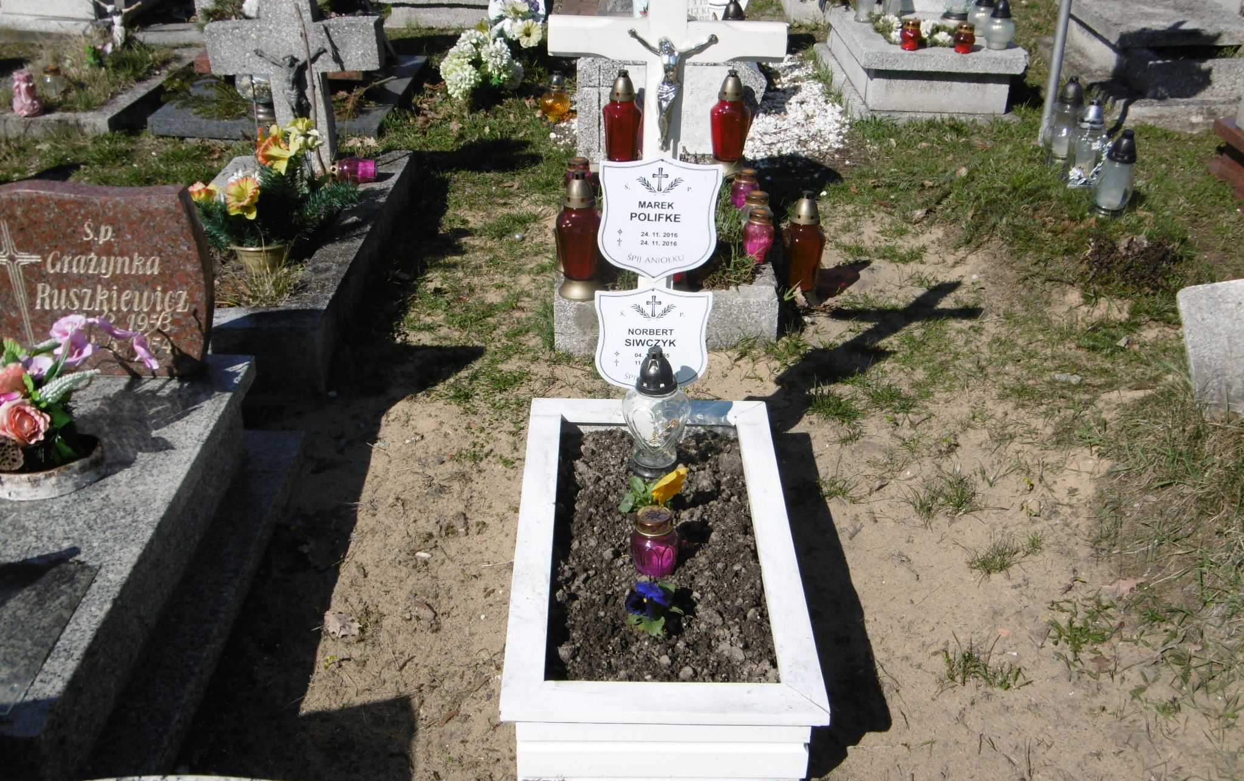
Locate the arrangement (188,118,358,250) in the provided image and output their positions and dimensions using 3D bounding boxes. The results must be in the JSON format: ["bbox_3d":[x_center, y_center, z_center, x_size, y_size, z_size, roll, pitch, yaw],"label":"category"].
[{"bbox_3d":[-0.883,-0.524,3.462,0.431,0.341,0.353,1,28,-1],"label":"arrangement"}]

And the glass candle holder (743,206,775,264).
[{"bbox_3d":[0.367,-0.414,3.608,0.084,0.140,0.084,2,28,0],"label":"glass candle holder"}]

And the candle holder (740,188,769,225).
[{"bbox_3d":[0.364,-0.462,3.721,0.085,0.140,0.085,2,28,0],"label":"candle holder"}]

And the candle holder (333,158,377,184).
[{"bbox_3d":[-0.778,-0.641,3.969,0.132,0.076,0.076,1,28,-1],"label":"candle holder"}]

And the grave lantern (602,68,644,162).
[{"bbox_3d":[0.009,-0.840,4.215,0.125,0.308,0.125,2,28,0],"label":"grave lantern"}]

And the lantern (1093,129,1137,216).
[{"bbox_3d":[1.593,-0.715,4.422,0.125,0.268,0.125,1,28,-1],"label":"lantern"}]

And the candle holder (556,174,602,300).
[{"bbox_3d":[-0.102,-0.386,3.354,0.115,0.318,0.115,1,28,-1],"label":"candle holder"}]

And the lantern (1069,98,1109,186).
[{"bbox_3d":[1.584,-0.851,4.655,0.116,0.288,0.116,1,28,-1],"label":"lantern"}]

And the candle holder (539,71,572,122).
[{"bbox_3d":[-0.248,-1.102,5.111,0.113,0.183,0.113,2,28,0],"label":"candle holder"}]

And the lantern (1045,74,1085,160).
[{"bbox_3d":[1.588,-0.982,4.893,0.126,0.298,0.126,2,28,0],"label":"lantern"}]

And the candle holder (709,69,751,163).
[{"bbox_3d":[0.342,-0.840,4.232,0.125,0.308,0.125,2,28,0],"label":"candle holder"}]

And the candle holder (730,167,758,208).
[{"bbox_3d":[0.358,-0.586,3.958,0.081,0.126,0.081,1,28,-1],"label":"candle holder"}]

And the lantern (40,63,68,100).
[{"bbox_3d":[-2.154,-1.169,5.171,0.085,0.124,0.085,2,28,0],"label":"lantern"}]

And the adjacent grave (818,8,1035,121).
[{"bbox_3d":[1.200,-1.332,5.577,0.630,0.270,0.890,0,28,-3],"label":"adjacent grave"}]

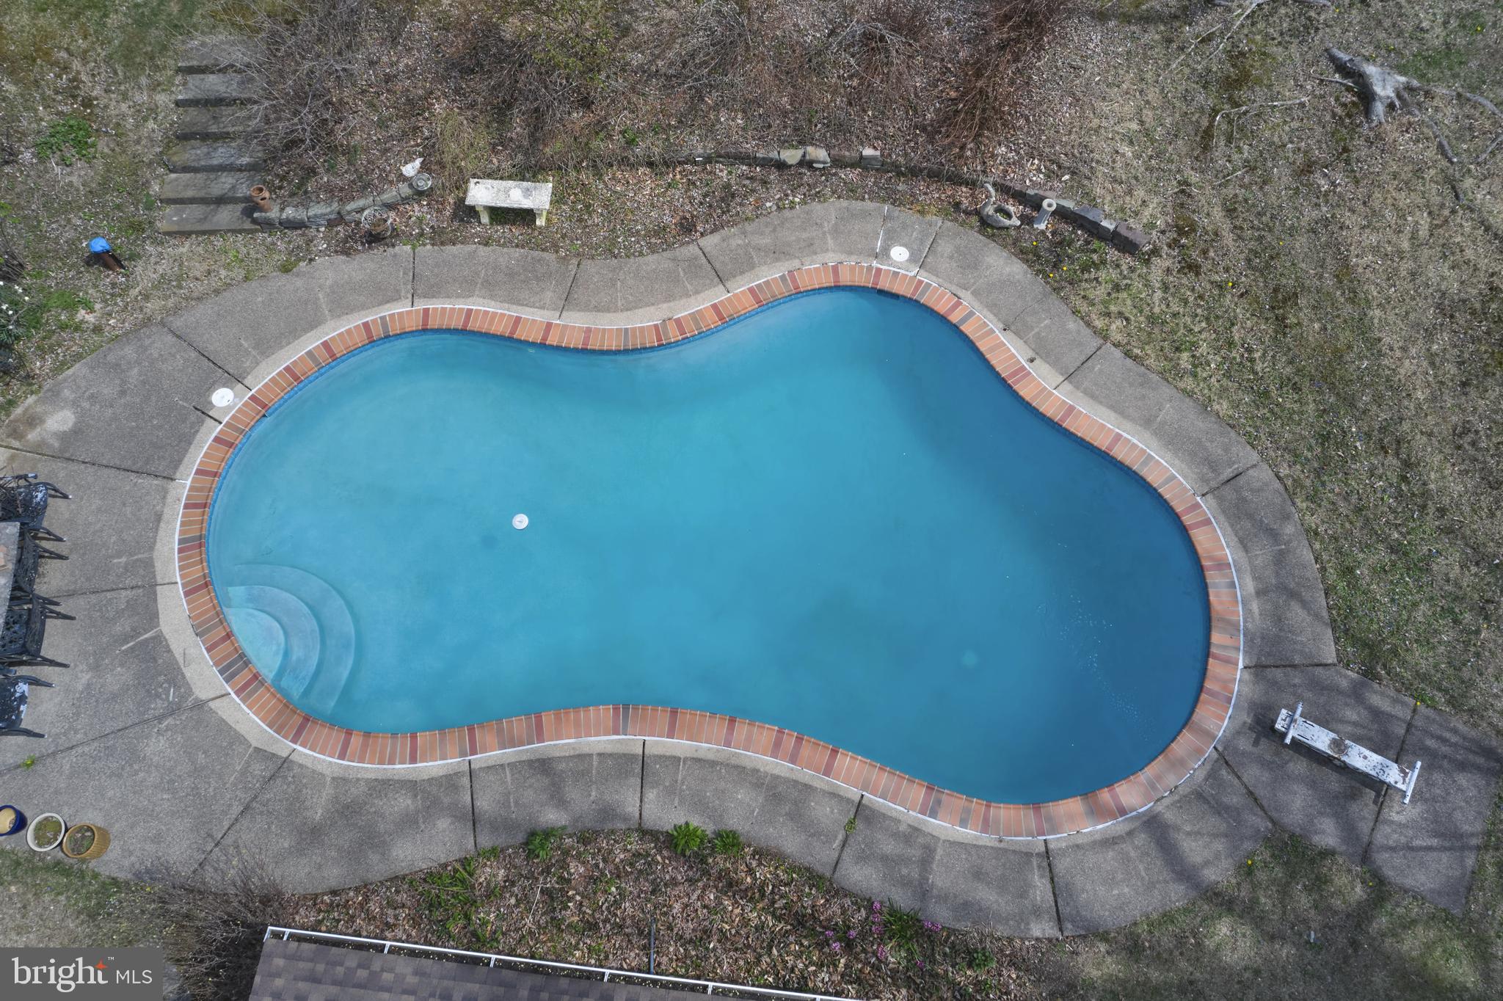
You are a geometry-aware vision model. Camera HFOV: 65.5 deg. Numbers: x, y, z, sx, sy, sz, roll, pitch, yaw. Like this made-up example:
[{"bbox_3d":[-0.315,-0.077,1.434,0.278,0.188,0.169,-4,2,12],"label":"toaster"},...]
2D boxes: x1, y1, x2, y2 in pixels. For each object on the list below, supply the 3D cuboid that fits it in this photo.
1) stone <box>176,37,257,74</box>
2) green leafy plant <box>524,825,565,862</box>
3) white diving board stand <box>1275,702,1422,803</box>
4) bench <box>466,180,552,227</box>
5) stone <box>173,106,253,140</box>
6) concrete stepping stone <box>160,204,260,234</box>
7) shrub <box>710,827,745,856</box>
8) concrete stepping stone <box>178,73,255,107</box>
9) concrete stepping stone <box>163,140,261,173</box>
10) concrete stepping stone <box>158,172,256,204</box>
[{"bbox_3d":[-6.939,-5.861,15.434,1.120,0.144,0.480,0,65,1],"label":"stone"},{"bbox_3d":[-2.054,3.418,11.671,0.400,0.220,0.325,0,65,1],"label":"green leafy plant"},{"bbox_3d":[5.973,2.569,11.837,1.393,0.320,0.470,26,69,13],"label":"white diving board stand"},{"bbox_3d":[-3.037,-3.777,14.869,1.060,0.410,0.380,4,65,3],"label":"bench"},{"bbox_3d":[-6.884,-4.934,15.298,1.160,0.136,0.440,0,65,1],"label":"stone"},{"bbox_3d":[-6.917,-3.633,15.097,1.300,0.115,0.420,0,65,1],"label":"concrete stepping stone"},{"bbox_3d":[-0.240,3.408,11.649,0.295,0.200,0.248,0,65,1],"label":"shrub"},{"bbox_3d":[-6.922,-5.392,15.364,1.130,0.140,0.440,0,65,1],"label":"concrete stepping stone"},{"bbox_3d":[-6.912,-4.489,15.228,1.280,0.152,0.430,0,65,1],"label":"concrete stepping stone"},{"bbox_3d":[-6.929,-4.047,15.166,1.300,0.126,0.430,0,65,1],"label":"concrete stepping stone"}]

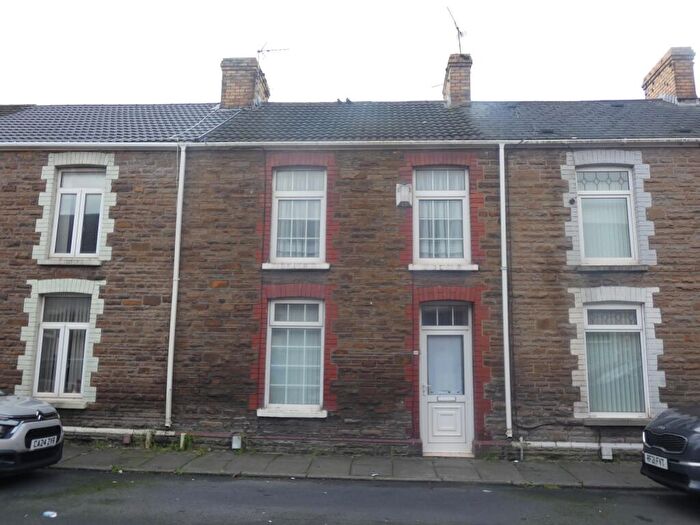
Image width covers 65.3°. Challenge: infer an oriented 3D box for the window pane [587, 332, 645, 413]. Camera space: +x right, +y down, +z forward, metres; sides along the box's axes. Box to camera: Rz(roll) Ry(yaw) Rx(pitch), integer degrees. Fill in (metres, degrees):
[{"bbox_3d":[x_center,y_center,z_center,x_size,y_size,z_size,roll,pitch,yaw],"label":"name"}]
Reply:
[{"bbox_3d":[4.304,1.775,8.854,0.868,1.271,0.025,0,-9,4],"label":"window pane"}]

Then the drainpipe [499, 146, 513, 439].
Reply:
[{"bbox_3d":[2.558,0.355,8.997,0.073,4.878,0.075,0,-9,4],"label":"drainpipe"}]

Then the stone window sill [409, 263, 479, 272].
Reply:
[{"bbox_3d":[1.511,0.093,8.870,1.109,0.100,0.180,0,-7,3],"label":"stone window sill"}]

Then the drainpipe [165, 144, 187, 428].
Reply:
[{"bbox_3d":[-2.832,0.323,8.994,0.093,4.649,0.100,0,-7,3],"label":"drainpipe"}]

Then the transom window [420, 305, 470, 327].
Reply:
[{"bbox_3d":[1.590,0.893,9.139,0.811,0.374,0.070,0,-9,3],"label":"transom window"}]

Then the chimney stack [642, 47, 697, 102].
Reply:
[{"bbox_3d":[7.984,-4.349,13.652,0.560,1.402,1.420,0,-7,3],"label":"chimney stack"}]

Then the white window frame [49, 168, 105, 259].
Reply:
[{"bbox_3d":[-4.877,-0.869,9.860,0.874,1.613,0.070,0,-9,4],"label":"white window frame"}]

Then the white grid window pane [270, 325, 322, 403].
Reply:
[{"bbox_3d":[-0.905,1.745,9.197,0.847,1.248,0.025,0,-9,4],"label":"white grid window pane"}]

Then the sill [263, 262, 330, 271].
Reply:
[{"bbox_3d":[-0.876,0.077,9.007,1.107,0.099,0.180,0,-7,3],"label":"sill"}]

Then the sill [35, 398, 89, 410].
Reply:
[{"bbox_3d":[-4.903,2.385,9.259,1.034,0.169,0.180,0,-9,4],"label":"sill"}]

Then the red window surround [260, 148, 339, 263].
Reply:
[{"bbox_3d":[-0.890,-0.961,9.535,1.442,1.967,0.130,0,-9,4],"label":"red window surround"}]

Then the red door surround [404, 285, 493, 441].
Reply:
[{"bbox_3d":[1.597,1.644,8.976,1.406,2.494,0.130,0,-9,4],"label":"red door surround"}]

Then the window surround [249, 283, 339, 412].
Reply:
[{"bbox_3d":[-0.907,1.408,9.175,1.449,2.060,0.130,0,-9,4],"label":"window surround"}]

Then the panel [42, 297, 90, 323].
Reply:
[{"bbox_3d":[-4.960,0.836,9.598,0.849,0.450,0.025,0,-9,4],"label":"panel"}]

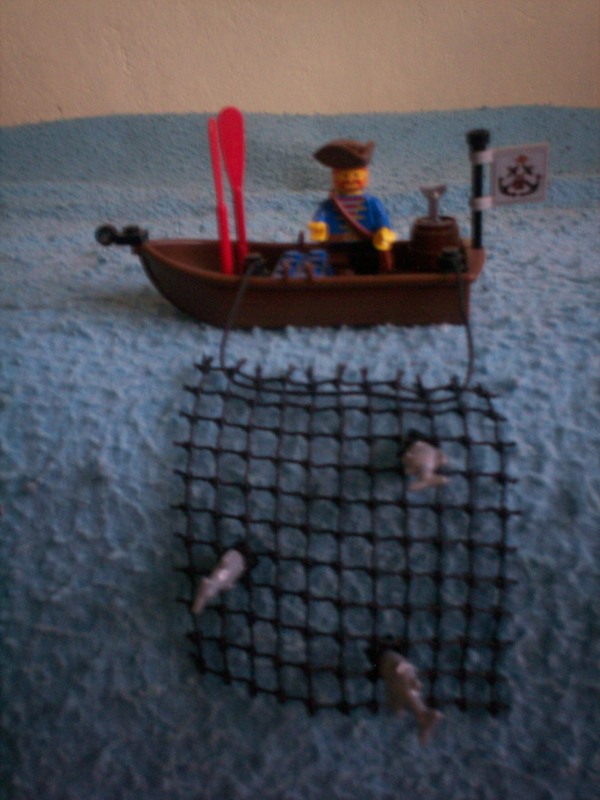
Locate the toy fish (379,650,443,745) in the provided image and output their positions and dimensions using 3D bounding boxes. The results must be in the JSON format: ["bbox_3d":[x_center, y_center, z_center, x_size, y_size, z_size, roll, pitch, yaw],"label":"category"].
[{"bbox_3d":[0.029,0.077,0.216,0.010,0.025,0.007,-36,-1,31],"label":"toy fish"}]

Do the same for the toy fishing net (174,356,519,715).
[{"bbox_3d":[0.012,0.036,0.223,0.087,0.094,0.015,0,-13,0],"label":"toy fishing net"}]

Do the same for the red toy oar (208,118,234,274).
[{"bbox_3d":[-0.024,-0.057,0.252,0.004,0.056,0.008,-1,28,7],"label":"red toy oar"}]

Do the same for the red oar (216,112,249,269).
[{"bbox_3d":[-0.020,-0.059,0.258,0.008,0.058,0.004,1,28,6],"label":"red oar"}]

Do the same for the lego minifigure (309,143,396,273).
[{"bbox_3d":[0.016,-0.057,0.256,0.025,0.042,0.017,1,28,6],"label":"lego minifigure"}]

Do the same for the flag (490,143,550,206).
[{"bbox_3d":[0.067,-0.069,0.255,0.018,0.018,0.003,-7,27,-4],"label":"flag"}]

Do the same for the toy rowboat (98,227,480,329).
[{"bbox_3d":[-0.003,-0.039,0.267,0.122,0.025,0.040,1,28,6],"label":"toy rowboat"}]

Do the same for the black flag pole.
[{"bbox_3d":[0.055,-0.063,0.254,0.007,0.036,0.007,-1,28,8],"label":"black flag pole"}]

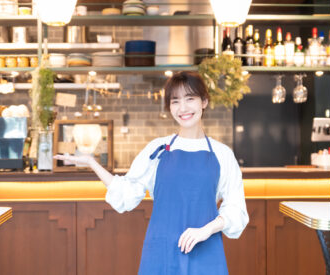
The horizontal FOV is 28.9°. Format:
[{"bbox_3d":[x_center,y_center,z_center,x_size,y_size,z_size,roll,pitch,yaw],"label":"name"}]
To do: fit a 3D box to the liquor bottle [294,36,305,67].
[{"bbox_3d":[1.030,-0.654,4.907,0.075,0.228,0.075,0,1,-2],"label":"liquor bottle"}]

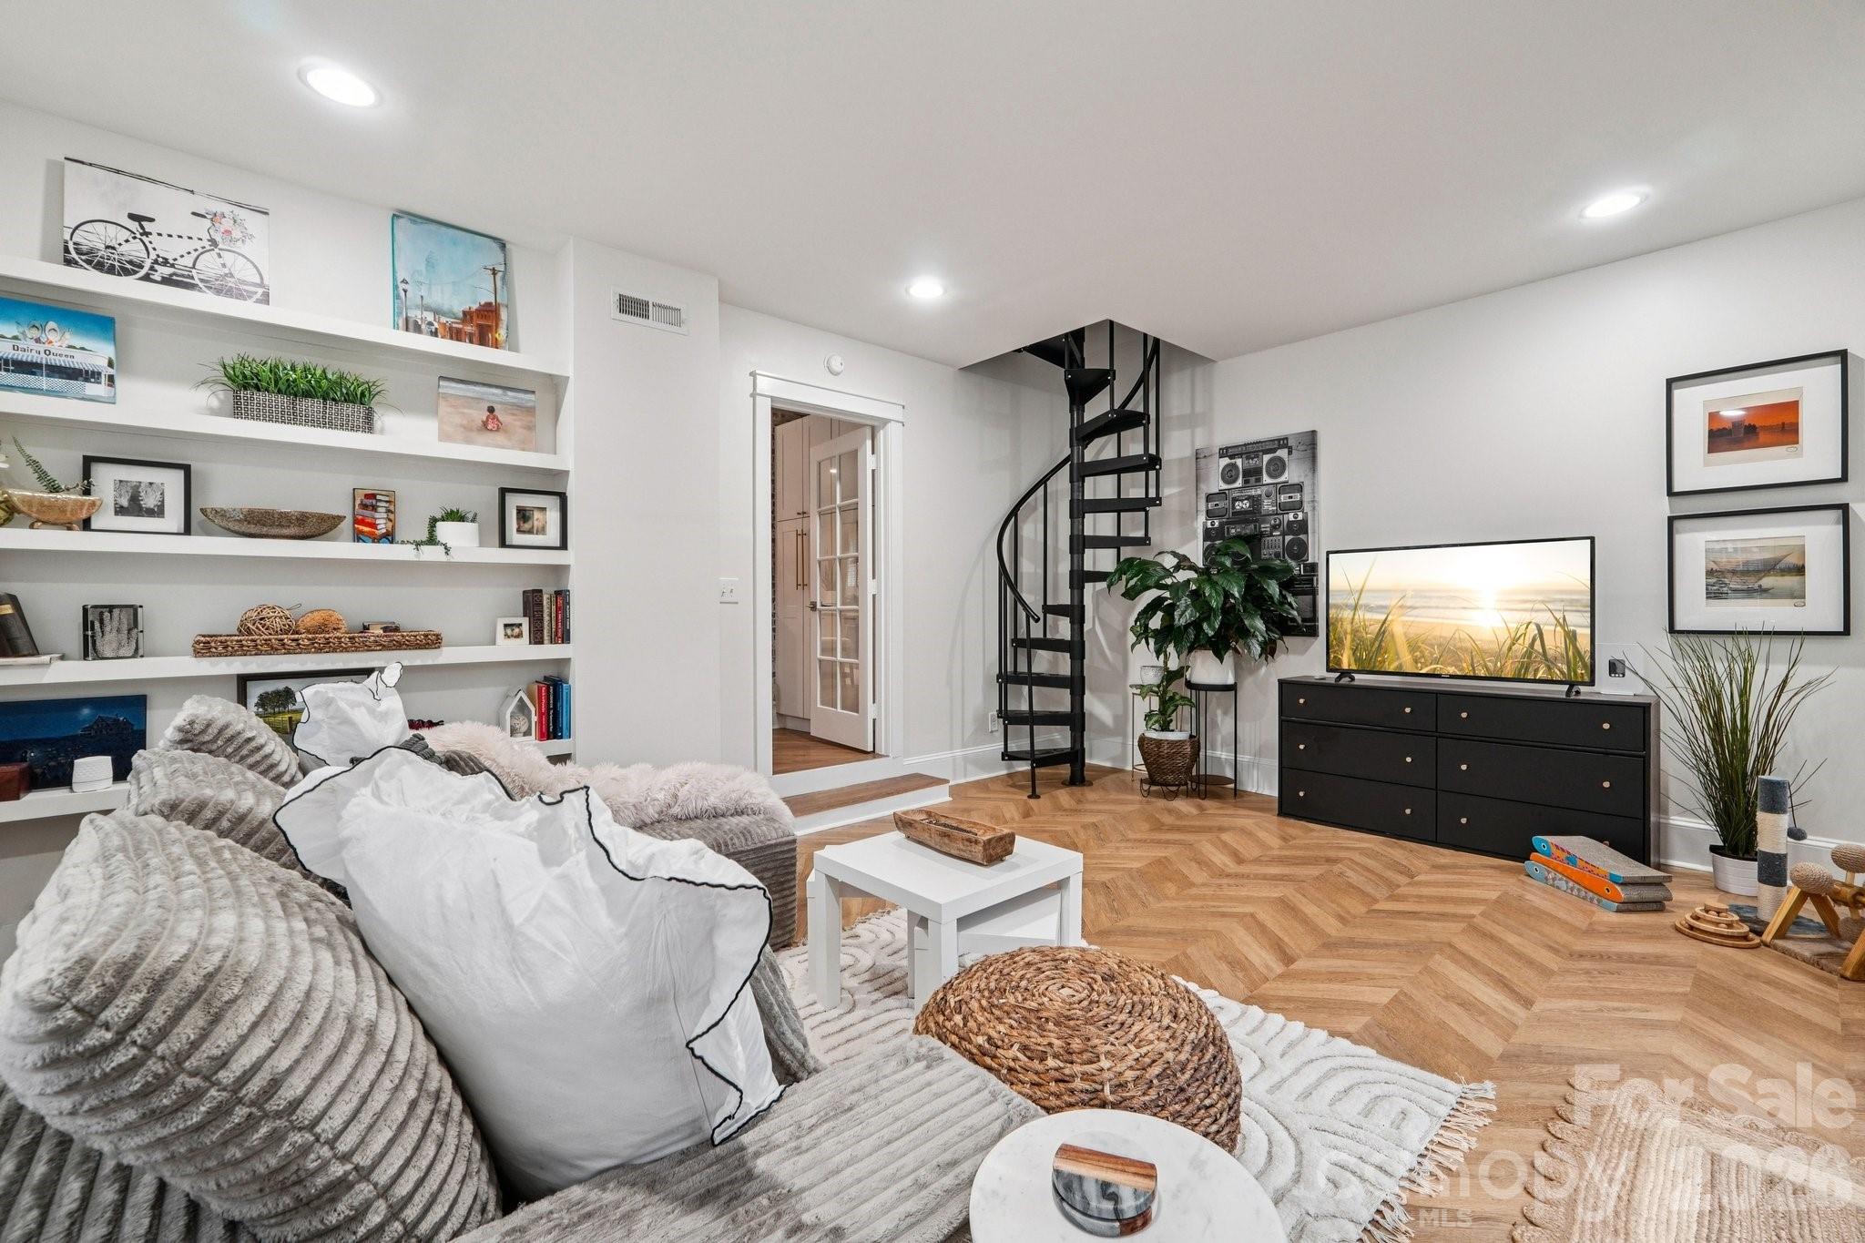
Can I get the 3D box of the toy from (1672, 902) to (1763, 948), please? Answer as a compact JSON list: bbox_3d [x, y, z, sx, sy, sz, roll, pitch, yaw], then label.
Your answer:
[{"bbox_3d":[2.661,1.021,2.637,0.225,0.125,0.225,-1,1,-42],"label":"toy"}]

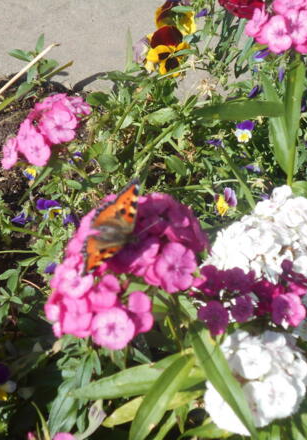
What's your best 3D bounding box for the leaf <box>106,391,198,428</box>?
[{"bbox_3d":[-0.001,0.098,0.670,0.053,0.007,0.014,-20,48,-18],"label":"leaf"}]

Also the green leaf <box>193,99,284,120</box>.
[{"bbox_3d":[0.065,-0.083,0.975,0.070,0.009,0.016,-3,62,-8],"label":"green leaf"}]

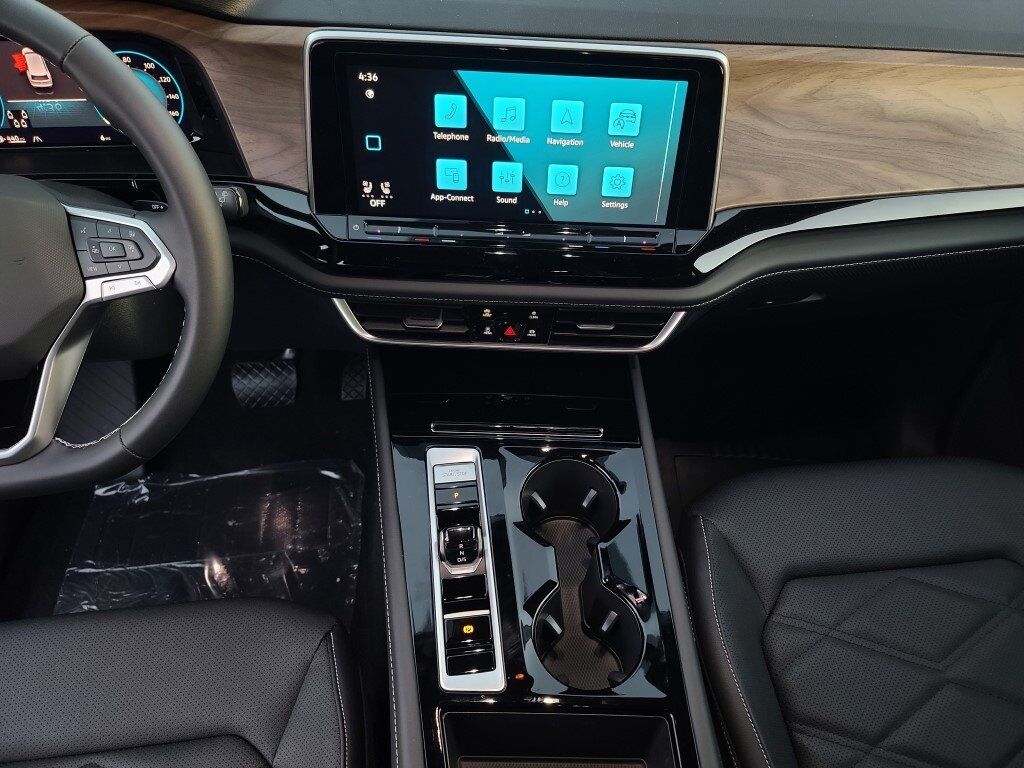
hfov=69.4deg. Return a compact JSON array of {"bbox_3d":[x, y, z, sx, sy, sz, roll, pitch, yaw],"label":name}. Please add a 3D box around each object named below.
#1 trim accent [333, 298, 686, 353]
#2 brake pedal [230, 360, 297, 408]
[{"bbox_3d":[-0.002,-0.055,0.692,0.335,0.050,0.030,3,45,0],"label":"trim accent"},{"bbox_3d":[-0.378,0.001,1.125,0.100,0.067,0.035,3,13,0],"label":"brake pedal"}]

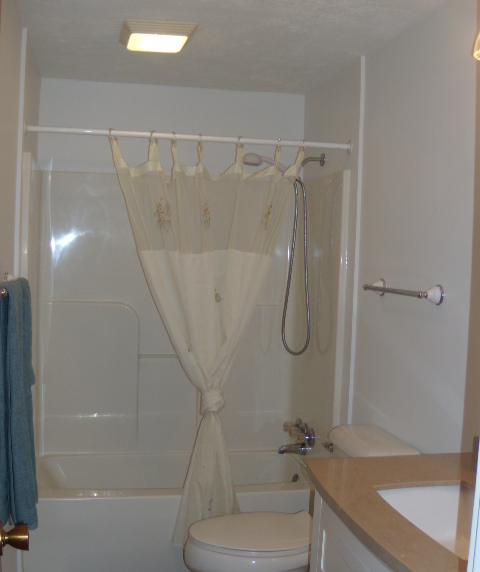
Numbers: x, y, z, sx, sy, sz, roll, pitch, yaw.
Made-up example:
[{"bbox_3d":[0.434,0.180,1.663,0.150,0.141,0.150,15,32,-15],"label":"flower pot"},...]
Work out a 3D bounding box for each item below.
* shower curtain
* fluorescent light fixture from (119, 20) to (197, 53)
[{"bbox_3d":[-0.152,0.260,2.898,0.819,1.749,0.153,1,4,-11],"label":"shower curtain"},{"bbox_3d":[-0.324,-0.965,2.598,0.271,0.043,0.267,1,4,-11],"label":"fluorescent light fixture"}]

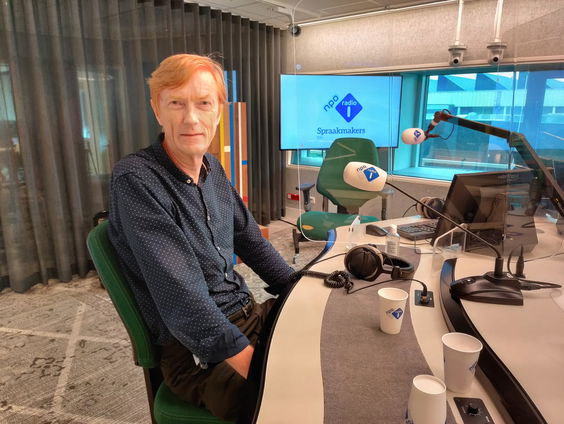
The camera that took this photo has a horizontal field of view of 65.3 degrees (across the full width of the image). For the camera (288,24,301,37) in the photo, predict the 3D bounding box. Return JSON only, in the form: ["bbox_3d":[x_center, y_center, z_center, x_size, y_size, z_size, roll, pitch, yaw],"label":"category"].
[{"bbox_3d":[0.150,-2.185,5.300,0.140,0.140,0.150,-1,14,-3],"label":"camera"}]

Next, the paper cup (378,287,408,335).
[{"bbox_3d":[0.265,0.241,1.060,0.071,0.093,0.071,0,13,0],"label":"paper cup"}]

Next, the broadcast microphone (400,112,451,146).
[{"bbox_3d":[0.696,-0.407,2.120,0.230,0.165,0.120,8,16,30],"label":"broadcast microphone"}]

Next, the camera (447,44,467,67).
[{"bbox_3d":[1.455,-1.297,3.650,0.145,0.180,0.150,5,15,22],"label":"camera"}]

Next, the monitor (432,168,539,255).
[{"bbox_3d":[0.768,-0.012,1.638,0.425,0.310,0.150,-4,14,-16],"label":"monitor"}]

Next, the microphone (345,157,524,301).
[{"bbox_3d":[0.435,0.045,1.294,0.500,0.365,0.140,3,14,11],"label":"microphone"}]

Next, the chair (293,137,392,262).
[{"bbox_3d":[0.495,-0.053,3.471,0.700,1.030,0.670,5,14,19],"label":"chair"}]

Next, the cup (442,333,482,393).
[{"bbox_3d":[0.343,0.292,0.845,0.071,0.093,0.071,0,13,0],"label":"cup"}]

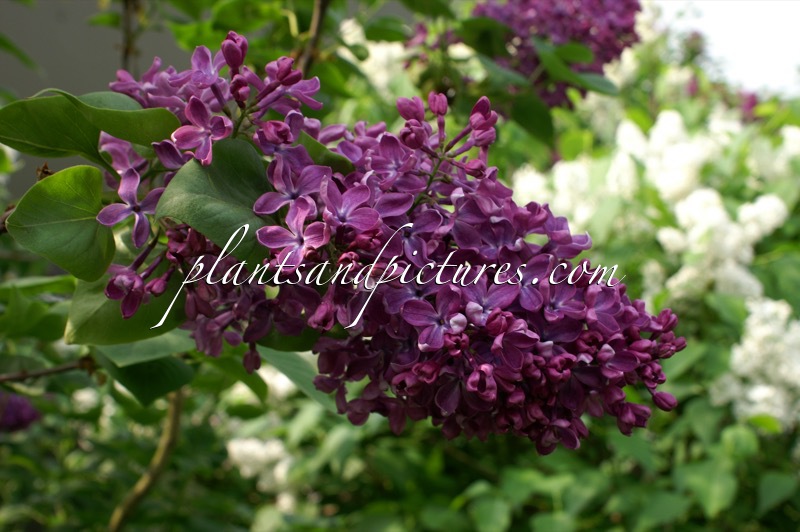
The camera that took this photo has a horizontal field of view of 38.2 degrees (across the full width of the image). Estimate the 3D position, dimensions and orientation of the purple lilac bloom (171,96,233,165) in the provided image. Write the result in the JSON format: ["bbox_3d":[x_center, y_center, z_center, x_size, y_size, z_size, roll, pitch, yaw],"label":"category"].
[{"bbox_3d":[-0.070,-0.048,0.405,0.021,0.024,0.012,1,6,6],"label":"purple lilac bloom"}]

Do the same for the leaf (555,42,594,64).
[{"bbox_3d":[0.139,-0.169,0.920,0.033,0.018,0.022,0,6,0],"label":"leaf"}]

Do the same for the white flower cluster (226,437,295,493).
[{"bbox_3d":[-0.217,0.309,1.800,0.105,0.090,0.090,0,6,0],"label":"white flower cluster"}]

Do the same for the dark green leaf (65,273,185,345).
[{"bbox_3d":[-0.103,0.013,0.435,0.045,0.034,0.018,0,5,-6],"label":"dark green leaf"}]

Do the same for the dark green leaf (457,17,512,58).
[{"bbox_3d":[0.066,-0.178,0.900,0.036,0.013,0.042,25,57,18],"label":"dark green leaf"}]

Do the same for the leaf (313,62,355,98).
[{"bbox_3d":[-0.046,-0.129,0.800,0.031,0.027,0.020,0,6,0],"label":"leaf"}]

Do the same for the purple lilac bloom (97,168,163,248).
[{"bbox_3d":[-0.094,-0.020,0.405,0.024,0.027,0.012,-1,6,-6],"label":"purple lilac bloom"}]

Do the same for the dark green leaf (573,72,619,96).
[{"bbox_3d":[0.149,-0.138,0.880,0.036,0.012,0.024,16,40,20],"label":"dark green leaf"}]

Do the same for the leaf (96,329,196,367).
[{"bbox_3d":[-0.112,0.035,0.510,0.046,0.012,0.032,-16,40,-20],"label":"leaf"}]

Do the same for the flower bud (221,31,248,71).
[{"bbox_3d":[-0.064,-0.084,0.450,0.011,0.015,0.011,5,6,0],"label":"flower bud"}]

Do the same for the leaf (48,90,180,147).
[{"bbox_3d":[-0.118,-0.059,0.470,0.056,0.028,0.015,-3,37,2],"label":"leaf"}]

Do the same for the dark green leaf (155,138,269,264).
[{"bbox_3d":[-0.067,-0.024,0.418,0.044,0.046,0.018,1,5,11],"label":"dark green leaf"}]

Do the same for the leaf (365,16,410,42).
[{"bbox_3d":[-0.010,-0.184,0.900,0.037,0.021,0.024,0,6,0],"label":"leaf"}]

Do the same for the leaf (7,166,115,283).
[{"bbox_3d":[-0.137,-0.018,0.465,0.044,0.046,0.012,-11,-22,5],"label":"leaf"}]

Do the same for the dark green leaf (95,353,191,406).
[{"bbox_3d":[-0.115,0.049,0.520,0.043,0.034,0.012,8,-37,-1],"label":"dark green leaf"}]

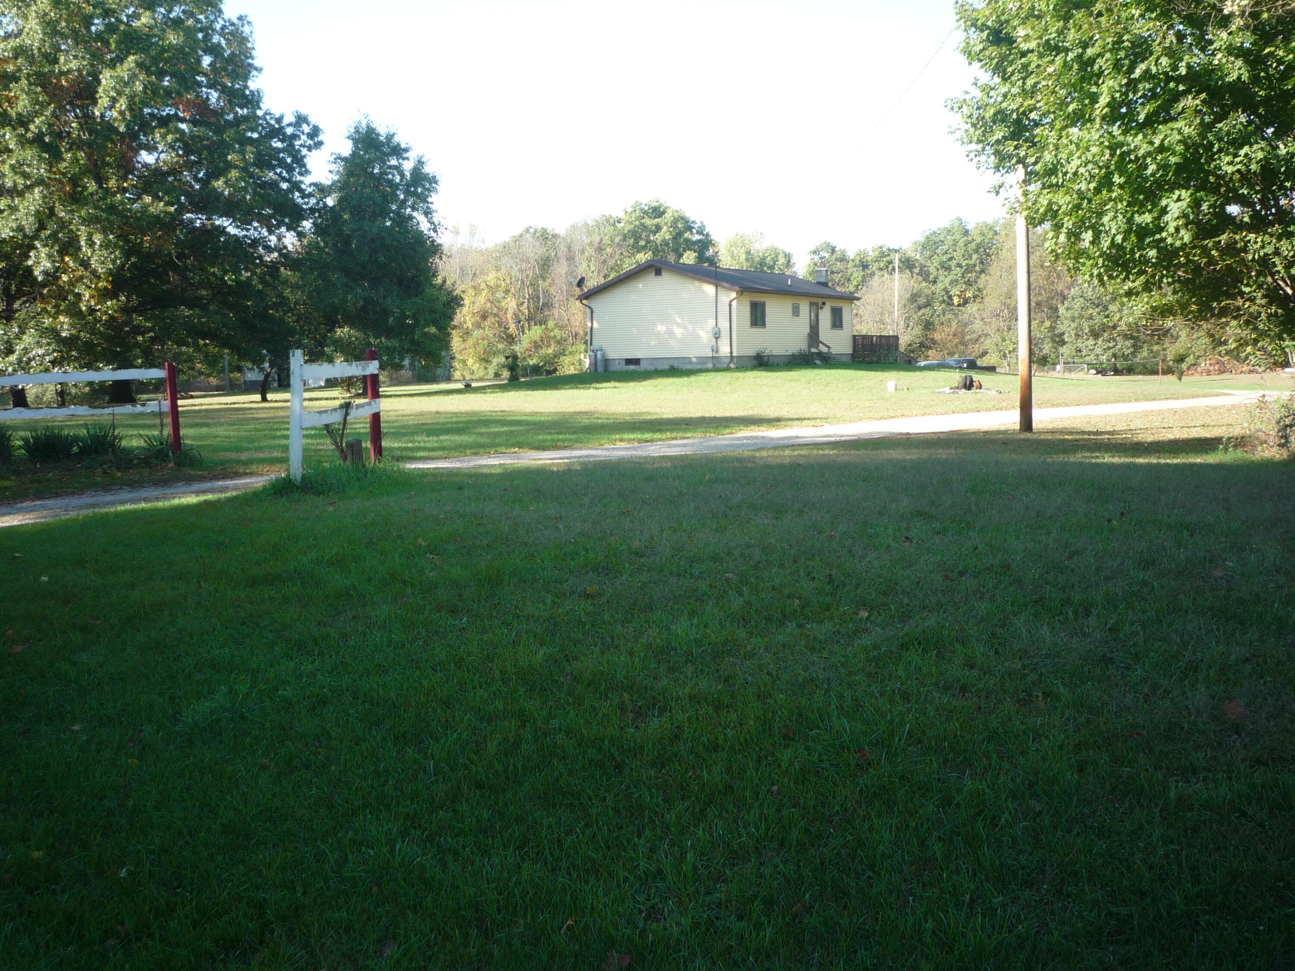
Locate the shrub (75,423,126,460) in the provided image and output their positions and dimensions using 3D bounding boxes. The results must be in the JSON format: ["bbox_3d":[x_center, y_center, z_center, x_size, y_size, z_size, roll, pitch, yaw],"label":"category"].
[{"bbox_3d":[-8.757,-0.710,19.100,0.850,0.570,0.850,-4,7,-24],"label":"shrub"}]

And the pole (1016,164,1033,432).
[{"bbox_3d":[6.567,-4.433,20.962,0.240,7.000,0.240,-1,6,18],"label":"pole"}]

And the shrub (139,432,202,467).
[{"bbox_3d":[-7.531,-0.567,18.900,1.000,0.530,0.950,-4,7,-22],"label":"shrub"}]

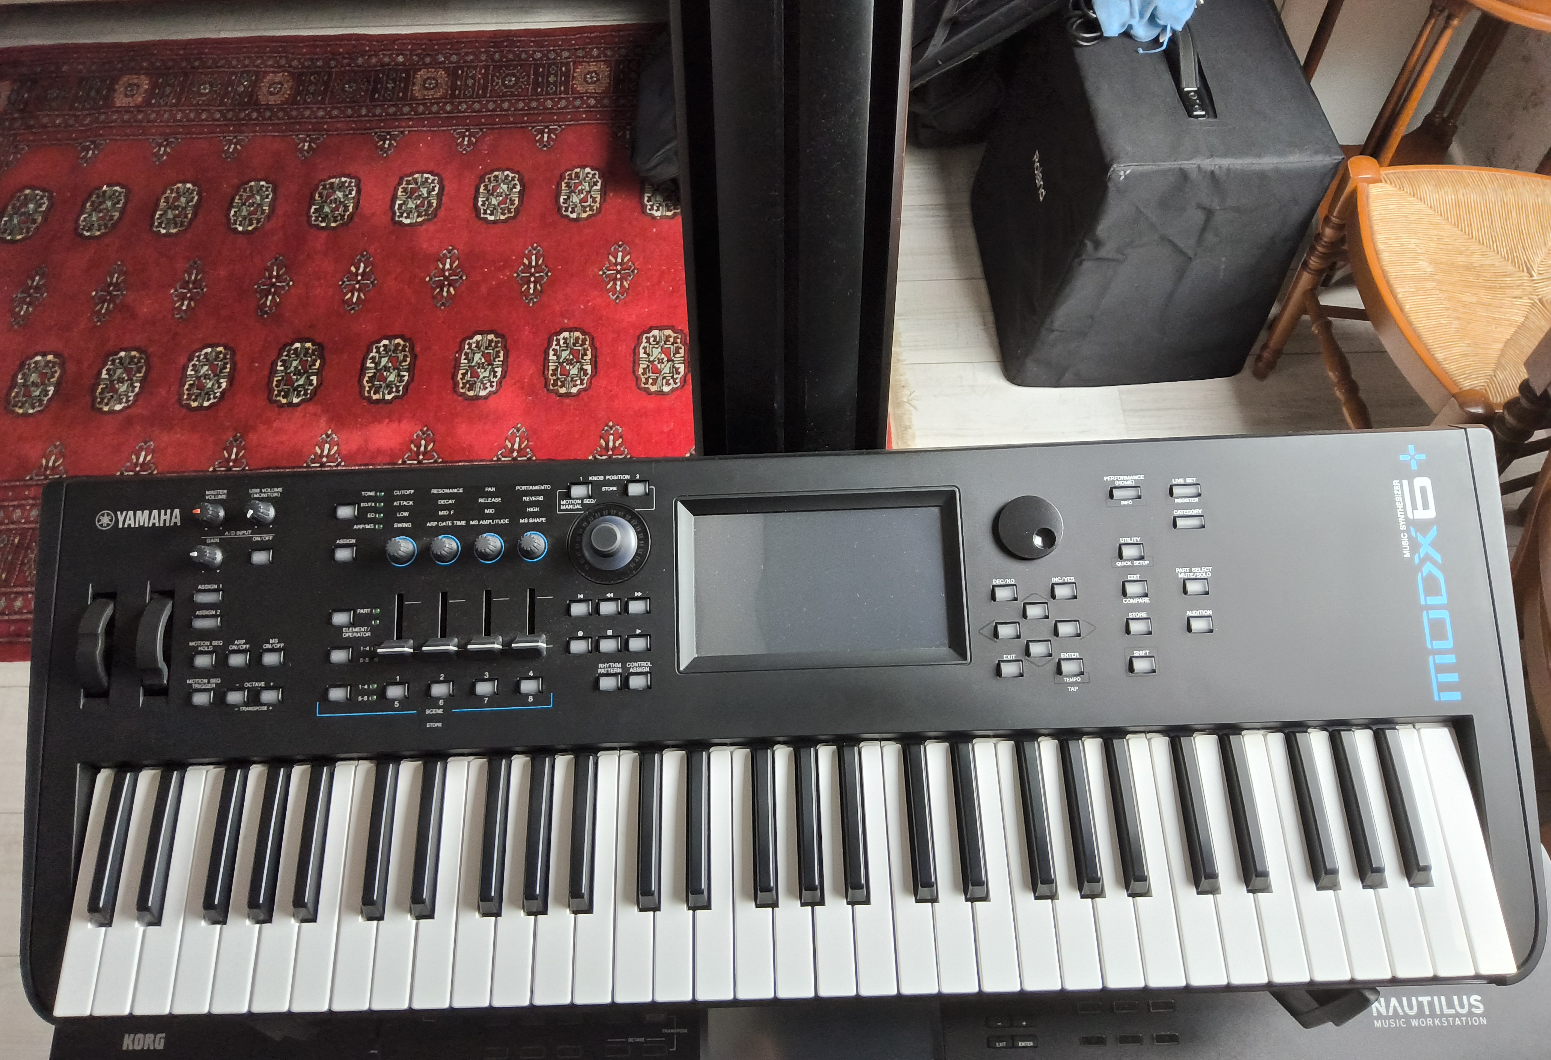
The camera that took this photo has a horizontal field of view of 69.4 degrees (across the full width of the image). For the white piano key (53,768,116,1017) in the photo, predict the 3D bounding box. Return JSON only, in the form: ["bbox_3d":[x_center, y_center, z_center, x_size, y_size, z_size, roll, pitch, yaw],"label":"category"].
[{"bbox_3d":[-0.412,0.221,0.687,0.022,0.020,0.146,-2,68,1],"label":"white piano key"}]

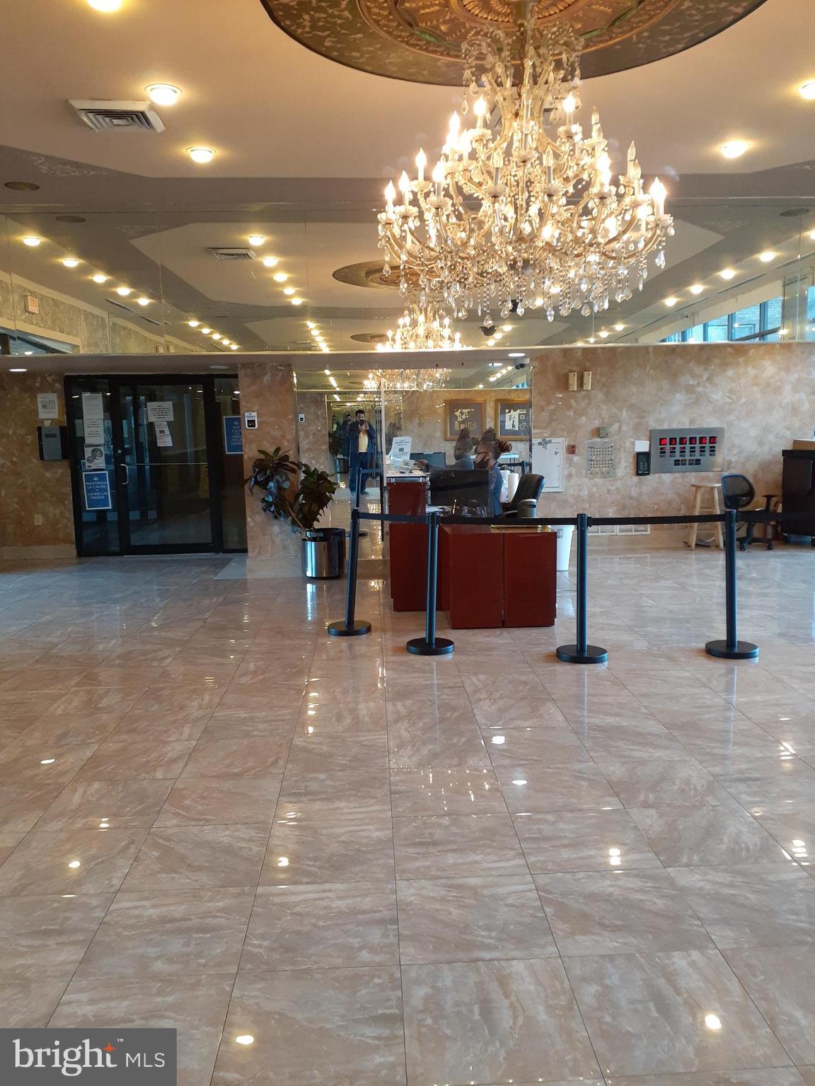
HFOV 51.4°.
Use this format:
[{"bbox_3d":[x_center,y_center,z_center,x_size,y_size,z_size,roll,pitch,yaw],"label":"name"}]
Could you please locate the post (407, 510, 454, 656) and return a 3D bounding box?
[{"bbox_3d":[0.151,0.251,5.651,0.330,0.940,0.330,-2,8,-2],"label":"post"}]

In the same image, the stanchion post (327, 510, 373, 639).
[{"bbox_3d":[-0.433,0.184,6.196,0.330,0.940,0.330,-2,8,-2],"label":"stanchion post"}]

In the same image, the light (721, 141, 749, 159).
[{"bbox_3d":[2.258,-2.700,5.828,0.200,0.070,0.200,-2,8,-2],"label":"light"}]

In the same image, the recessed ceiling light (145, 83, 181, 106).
[{"bbox_3d":[-1.396,-2.559,4.850,0.204,0.070,0.204,-2,8,-2],"label":"recessed ceiling light"}]

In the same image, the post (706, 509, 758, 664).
[{"bbox_3d":[2.088,0.245,5.415,0.330,0.940,0.330,-2,8,-2],"label":"post"}]

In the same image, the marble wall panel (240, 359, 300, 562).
[{"bbox_3d":[-1.409,-0.778,8.674,0.540,2.120,0.150,-2,8,-2],"label":"marble wall panel"}]

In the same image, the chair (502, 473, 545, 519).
[{"bbox_3d":[0.971,-0.142,7.864,0.650,1.000,0.650,-2,8,-2],"label":"chair"}]

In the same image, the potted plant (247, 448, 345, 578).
[{"bbox_3d":[-1.118,-0.288,8.327,0.920,1.292,0.720,-2,8,-2],"label":"potted plant"}]

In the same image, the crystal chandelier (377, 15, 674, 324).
[{"bbox_3d":[0.529,-1.690,3.886,1.356,1.338,1.356,-2,8,-2],"label":"crystal chandelier"}]

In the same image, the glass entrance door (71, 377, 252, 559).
[{"bbox_3d":[-2.922,-0.905,9.981,2.043,2.114,0.100,-2,8,-2],"label":"glass entrance door"}]

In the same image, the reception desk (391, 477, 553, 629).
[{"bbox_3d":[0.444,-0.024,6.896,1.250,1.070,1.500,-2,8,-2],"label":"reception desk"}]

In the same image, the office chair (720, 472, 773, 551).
[{"bbox_3d":[3.820,-0.374,9.508,0.560,0.860,0.560,-7,10,-34],"label":"office chair"}]

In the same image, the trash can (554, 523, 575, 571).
[{"bbox_3d":[1.481,0.021,8.468,0.330,0.480,0.310,-2,8,-2],"label":"trash can"}]

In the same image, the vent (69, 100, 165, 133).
[{"bbox_3d":[-1.696,-2.492,4.980,0.450,0.070,0.470,-2,8,-2],"label":"vent"}]

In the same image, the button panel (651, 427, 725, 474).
[{"bbox_3d":[3.227,-1.071,9.763,0.860,0.505,0.040,-2,8,-2],"label":"button panel"}]

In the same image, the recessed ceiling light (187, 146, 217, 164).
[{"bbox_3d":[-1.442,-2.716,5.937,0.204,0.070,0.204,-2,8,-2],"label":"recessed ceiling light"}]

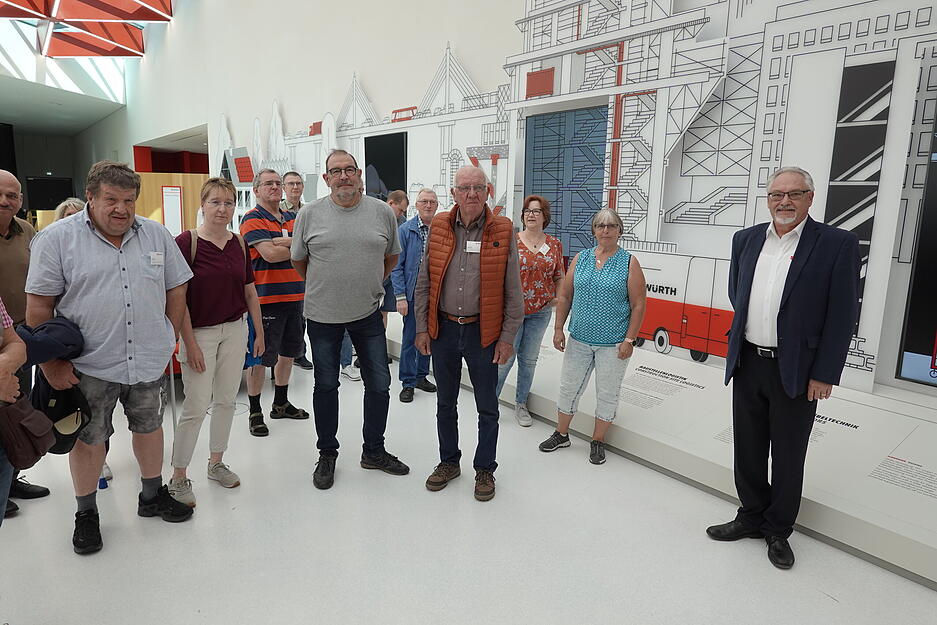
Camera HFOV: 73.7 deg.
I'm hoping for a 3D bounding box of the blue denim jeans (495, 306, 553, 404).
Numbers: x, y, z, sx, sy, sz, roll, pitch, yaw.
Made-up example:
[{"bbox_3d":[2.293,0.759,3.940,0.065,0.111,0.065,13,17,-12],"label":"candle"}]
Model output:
[{"bbox_3d":[0.368,0.269,4.620,0.460,0.860,0.380,2,10,5],"label":"blue denim jeans"}]

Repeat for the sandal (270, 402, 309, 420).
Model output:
[{"bbox_3d":[-1.321,0.724,4.622,0.290,0.100,0.105,2,11,5],"label":"sandal"}]

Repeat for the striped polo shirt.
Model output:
[{"bbox_3d":[-1.327,-0.397,4.275,0.510,0.690,0.350,-8,14,-41],"label":"striped polo shirt"}]

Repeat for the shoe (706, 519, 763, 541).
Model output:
[{"bbox_3d":[1.317,1.046,3.085,0.298,0.110,0.108,1,10,-5],"label":"shoe"}]

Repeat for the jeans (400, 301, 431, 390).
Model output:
[{"bbox_3d":[-0.399,0.149,5.131,0.410,0.950,0.340,-3,11,-25],"label":"jeans"}]

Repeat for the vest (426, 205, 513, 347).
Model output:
[{"bbox_3d":[0.005,-0.199,3.348,0.455,0.755,0.320,3,10,10],"label":"vest"}]

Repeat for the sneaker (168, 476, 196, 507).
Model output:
[{"bbox_3d":[-1.504,0.935,3.297,0.100,0.105,0.262,-6,13,-36],"label":"sneaker"}]

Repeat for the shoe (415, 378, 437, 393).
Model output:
[{"bbox_3d":[-0.368,0.591,5.267,0.295,0.105,0.103,9,13,35],"label":"shoe"}]

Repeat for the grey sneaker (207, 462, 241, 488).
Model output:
[{"bbox_3d":[-1.357,0.890,3.480,0.267,0.100,0.097,8,12,32],"label":"grey sneaker"}]

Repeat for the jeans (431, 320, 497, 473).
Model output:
[{"bbox_3d":[-0.017,0.465,3.499,0.390,0.905,0.290,3,10,10],"label":"jeans"}]

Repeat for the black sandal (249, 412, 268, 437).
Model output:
[{"bbox_3d":[-1.470,0.771,4.382,0.105,0.090,0.285,-4,12,-27],"label":"black sandal"}]

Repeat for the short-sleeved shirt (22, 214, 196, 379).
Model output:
[{"bbox_3d":[-1.639,-0.083,2.870,0.660,0.780,0.410,-8,14,-40],"label":"short-sleeved shirt"}]

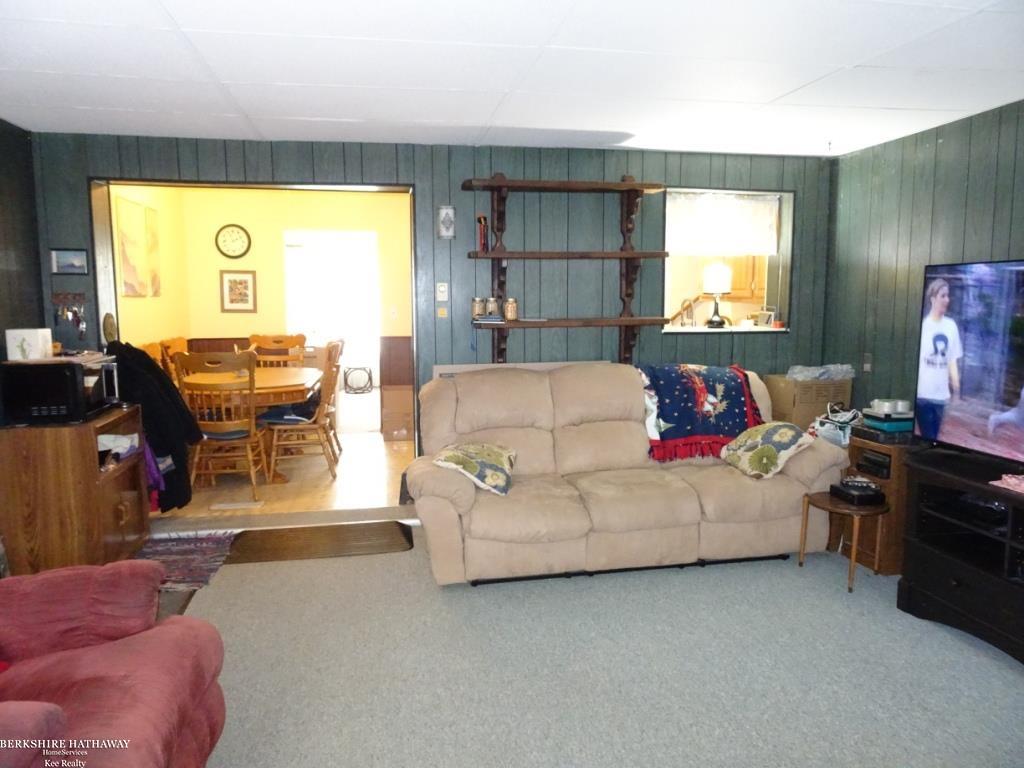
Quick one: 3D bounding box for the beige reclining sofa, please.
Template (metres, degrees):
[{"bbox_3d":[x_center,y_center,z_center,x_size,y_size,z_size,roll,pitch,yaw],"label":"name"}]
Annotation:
[{"bbox_3d":[0.591,0.412,4.076,2.350,1.025,0.920,-2,7,-11],"label":"beige reclining sofa"}]

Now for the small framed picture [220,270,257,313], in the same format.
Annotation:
[{"bbox_3d":[-2.662,-0.901,6.918,0.335,0.400,0.025,-2,7,-10],"label":"small framed picture"}]

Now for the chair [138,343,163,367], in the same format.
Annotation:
[{"bbox_3d":[-2.459,0.224,5.442,0.540,1.030,0.510,-2,7,-10],"label":"chair"}]

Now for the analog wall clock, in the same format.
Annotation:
[{"bbox_3d":[-2.691,-1.374,6.846,0.332,0.328,0.050,-2,7,-10],"label":"analog wall clock"}]

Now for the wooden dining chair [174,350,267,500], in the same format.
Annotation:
[{"bbox_3d":[-1.958,0.270,4.955,0.490,1.030,0.600,-1,7,-10],"label":"wooden dining chair"}]

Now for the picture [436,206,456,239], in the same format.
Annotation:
[{"bbox_3d":[-0.388,-0.968,4.279,0.110,0.202,0.025,-1,7,-10],"label":"picture"}]

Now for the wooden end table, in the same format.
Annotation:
[{"bbox_3d":[1.692,0.789,3.614,0.400,0.410,0.400,-2,7,-10],"label":"wooden end table"}]

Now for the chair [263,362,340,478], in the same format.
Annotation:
[{"bbox_3d":[-1.651,0.199,5.607,0.540,1.030,0.510,-2,7,-10],"label":"chair"}]

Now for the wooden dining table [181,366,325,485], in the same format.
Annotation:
[{"bbox_3d":[-2.085,0.321,5.778,1.080,0.757,1.550,-2,7,-10],"label":"wooden dining table"}]

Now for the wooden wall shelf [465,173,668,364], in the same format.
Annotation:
[{"bbox_3d":[0.340,-0.674,4.358,1.230,1.230,0.210,-2,7,-10],"label":"wooden wall shelf"}]

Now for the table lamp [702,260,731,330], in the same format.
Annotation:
[{"bbox_3d":[1.413,-0.610,4.875,0.205,0.445,0.205,-2,7,-10],"label":"table lamp"}]

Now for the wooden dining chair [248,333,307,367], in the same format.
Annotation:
[{"bbox_3d":[-2.076,0.121,6.216,0.510,1.030,0.580,-1,7,-10],"label":"wooden dining chair"}]

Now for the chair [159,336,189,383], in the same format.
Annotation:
[{"bbox_3d":[-2.596,0.136,6.113,0.580,1.030,0.500,-1,7,-4],"label":"chair"}]

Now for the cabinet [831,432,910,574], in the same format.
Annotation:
[{"bbox_3d":[2.070,0.621,3.792,0.420,0.665,0.390,-1,7,-8],"label":"cabinet"}]

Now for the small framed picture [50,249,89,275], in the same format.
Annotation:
[{"bbox_3d":[-2.456,-0.676,3.940,0.188,0.138,0.020,-2,7,-10],"label":"small framed picture"}]

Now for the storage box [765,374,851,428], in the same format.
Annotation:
[{"bbox_3d":[1.924,0.181,4.629,0.390,0.460,0.330,-1,7,-10],"label":"storage box"}]

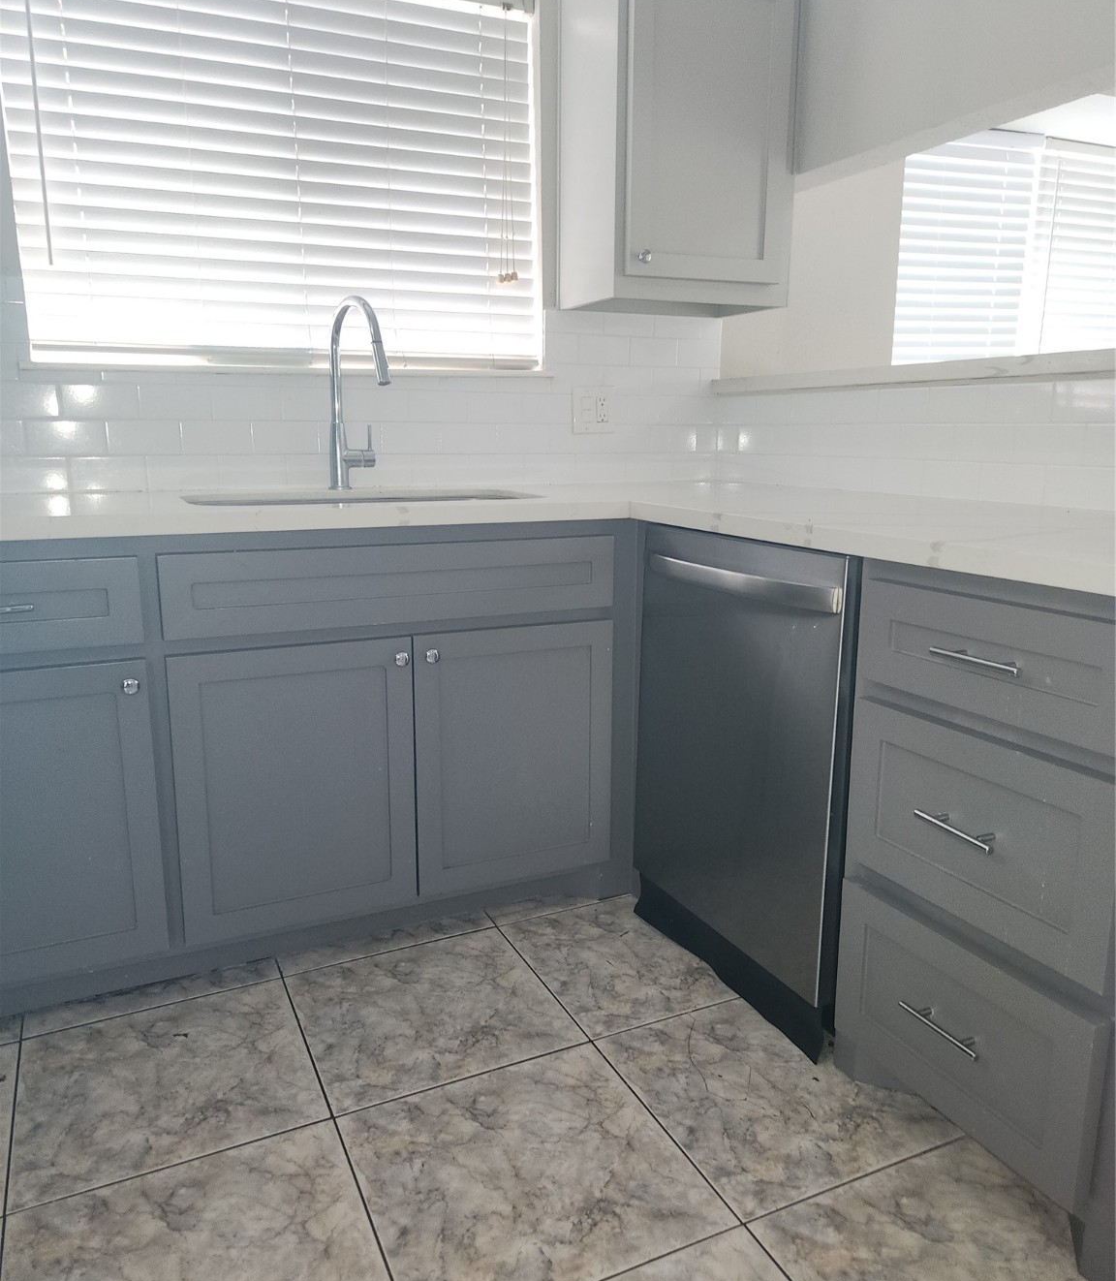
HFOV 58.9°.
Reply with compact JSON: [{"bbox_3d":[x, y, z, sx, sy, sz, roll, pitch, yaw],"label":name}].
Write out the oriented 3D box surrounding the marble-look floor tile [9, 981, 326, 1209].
[{"bbox_3d":[-0.656,0.739,1.664,0.452,0.015,0.452,-6,13,-24],"label":"marble-look floor tile"}]

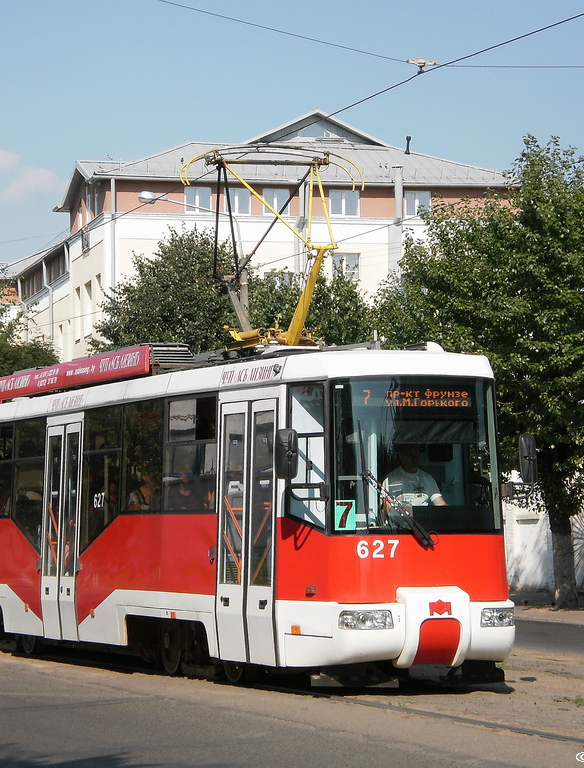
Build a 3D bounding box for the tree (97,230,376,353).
[{"bbox_3d":[-1.656,0.682,67.500,7.900,9.900,7.200,0,-4,0],"label":"tree"}]

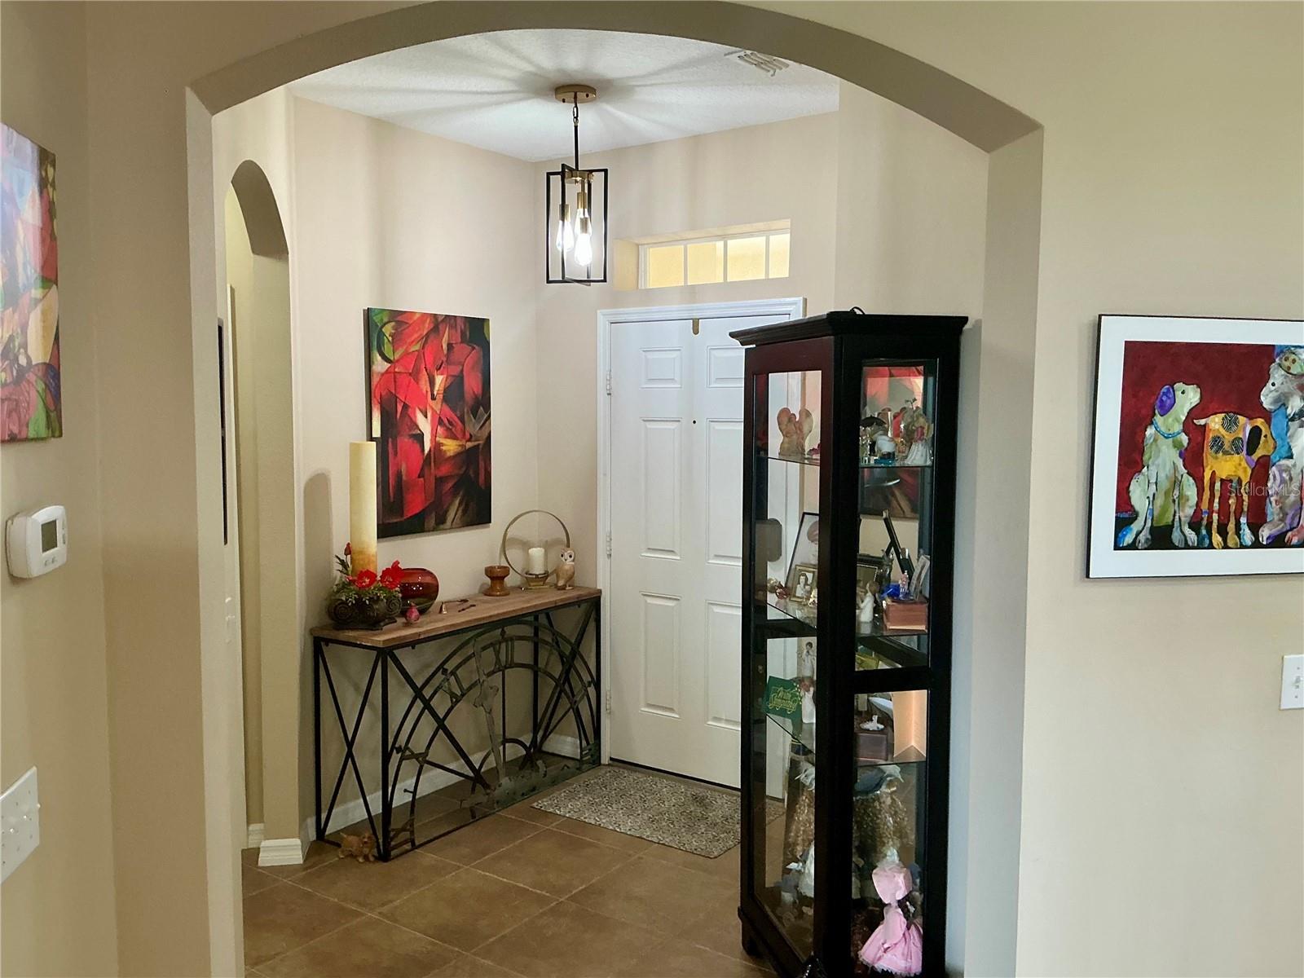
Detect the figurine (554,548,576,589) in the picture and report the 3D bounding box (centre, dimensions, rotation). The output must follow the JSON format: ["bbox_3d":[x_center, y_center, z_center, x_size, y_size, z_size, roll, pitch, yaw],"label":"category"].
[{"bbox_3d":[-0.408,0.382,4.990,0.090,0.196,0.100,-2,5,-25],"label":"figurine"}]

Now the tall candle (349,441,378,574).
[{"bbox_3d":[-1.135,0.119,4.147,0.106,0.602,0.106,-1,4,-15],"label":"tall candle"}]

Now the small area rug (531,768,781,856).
[{"bbox_3d":[0.016,1.353,4.476,0.925,0.010,0.580,3,5,34],"label":"small area rug"}]

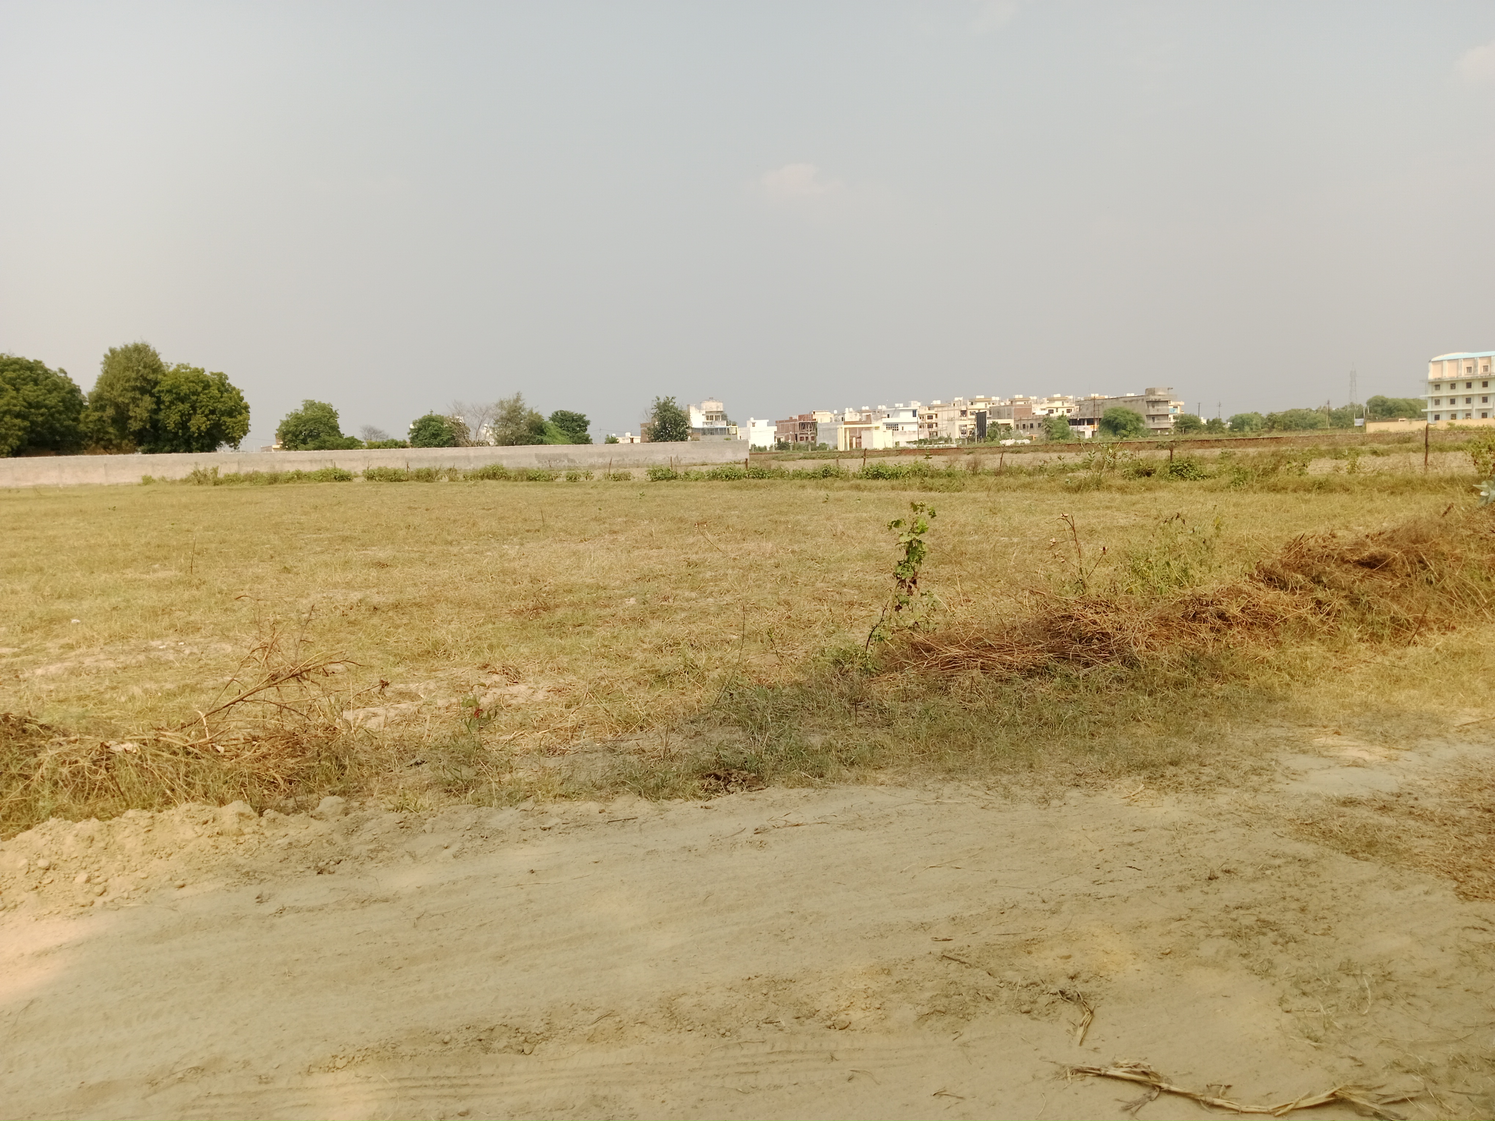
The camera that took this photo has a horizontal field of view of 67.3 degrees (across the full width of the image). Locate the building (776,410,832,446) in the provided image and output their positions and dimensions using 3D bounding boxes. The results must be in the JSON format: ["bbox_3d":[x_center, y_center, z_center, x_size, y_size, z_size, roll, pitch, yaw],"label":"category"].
[{"bbox_3d":[13.449,-31.435,272.000,9.000,9.620,15.000,-4,6,-20],"label":"building"}]

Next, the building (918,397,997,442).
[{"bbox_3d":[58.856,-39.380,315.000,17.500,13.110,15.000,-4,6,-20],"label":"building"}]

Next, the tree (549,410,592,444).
[{"bbox_3d":[-25.277,-18.018,160.000,6.160,6.990,6.000,-2,6,-9],"label":"tree"}]

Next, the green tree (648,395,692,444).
[{"bbox_3d":[-11.218,-19.157,160.000,6.320,8.650,6.000,-2,6,-4],"label":"green tree"}]

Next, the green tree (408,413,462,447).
[{"bbox_3d":[-43.089,-16.977,155.000,7.420,6.770,7.000,-3,6,-15],"label":"green tree"}]

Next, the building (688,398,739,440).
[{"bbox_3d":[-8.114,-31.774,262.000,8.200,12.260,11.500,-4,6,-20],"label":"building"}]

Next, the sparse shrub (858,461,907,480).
[{"bbox_3d":[5.698,-3.789,47.000,1.750,0.780,1.100,2,7,27],"label":"sparse shrub"}]

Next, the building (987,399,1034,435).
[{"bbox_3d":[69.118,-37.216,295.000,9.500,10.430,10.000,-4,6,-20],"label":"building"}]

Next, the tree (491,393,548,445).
[{"bbox_3d":[-32.008,-18.828,158.000,8.050,9.370,7.500,-2,6,-11],"label":"tree"}]

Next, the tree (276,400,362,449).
[{"bbox_3d":[-55.240,-16.471,145.000,11.010,8.450,9.500,-4,6,-21],"label":"tree"}]

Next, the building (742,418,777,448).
[{"bbox_3d":[2.715,-29.716,265.000,5.600,7.990,8.500,-4,6,-20],"label":"building"}]

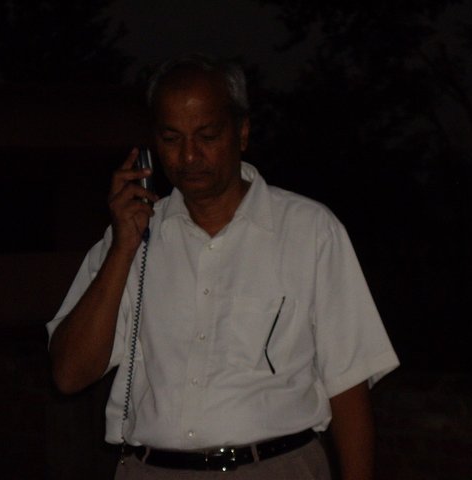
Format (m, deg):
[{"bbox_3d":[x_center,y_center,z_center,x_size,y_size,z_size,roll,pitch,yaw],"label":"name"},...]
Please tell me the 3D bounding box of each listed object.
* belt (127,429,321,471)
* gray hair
[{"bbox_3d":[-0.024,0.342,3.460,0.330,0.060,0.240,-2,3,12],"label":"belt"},{"bbox_3d":[-0.063,-0.245,3.450,0.163,0.130,0.185,3,10,16],"label":"gray hair"}]

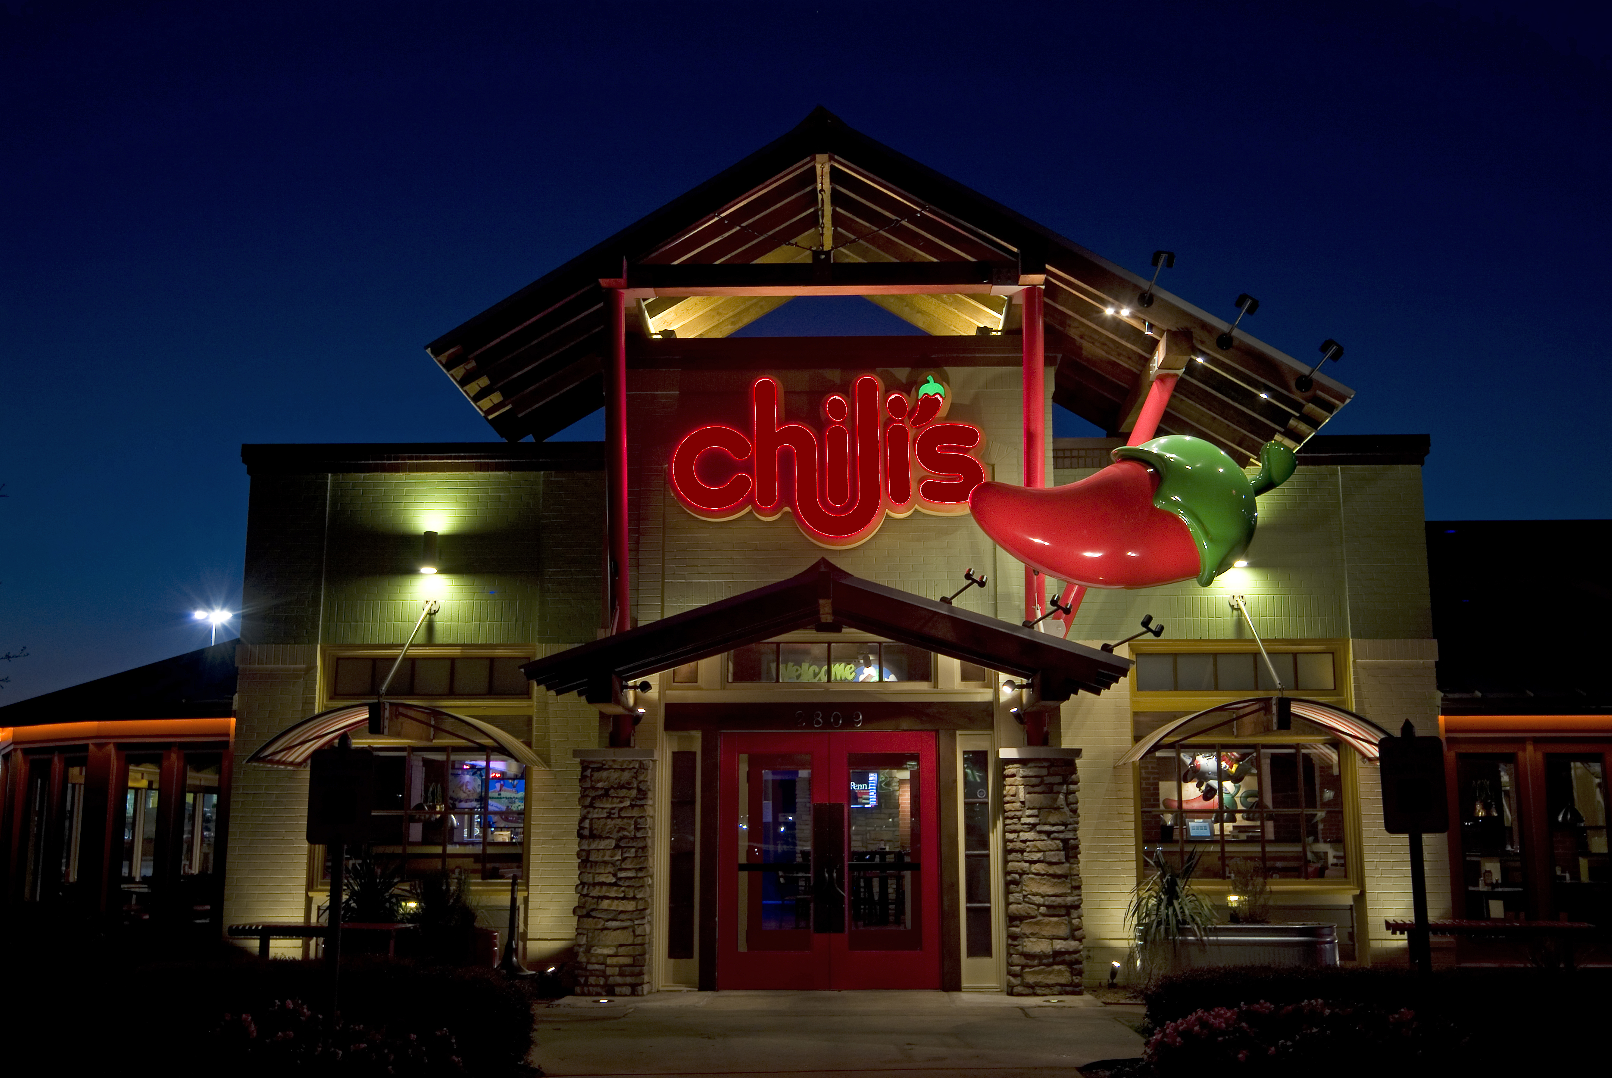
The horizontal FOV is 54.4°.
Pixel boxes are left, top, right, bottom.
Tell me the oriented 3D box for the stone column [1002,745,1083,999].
[{"bbox_3d":[1.968,2.771,13.162,0.689,1.982,0.580,0,-10,1],"label":"stone column"}]

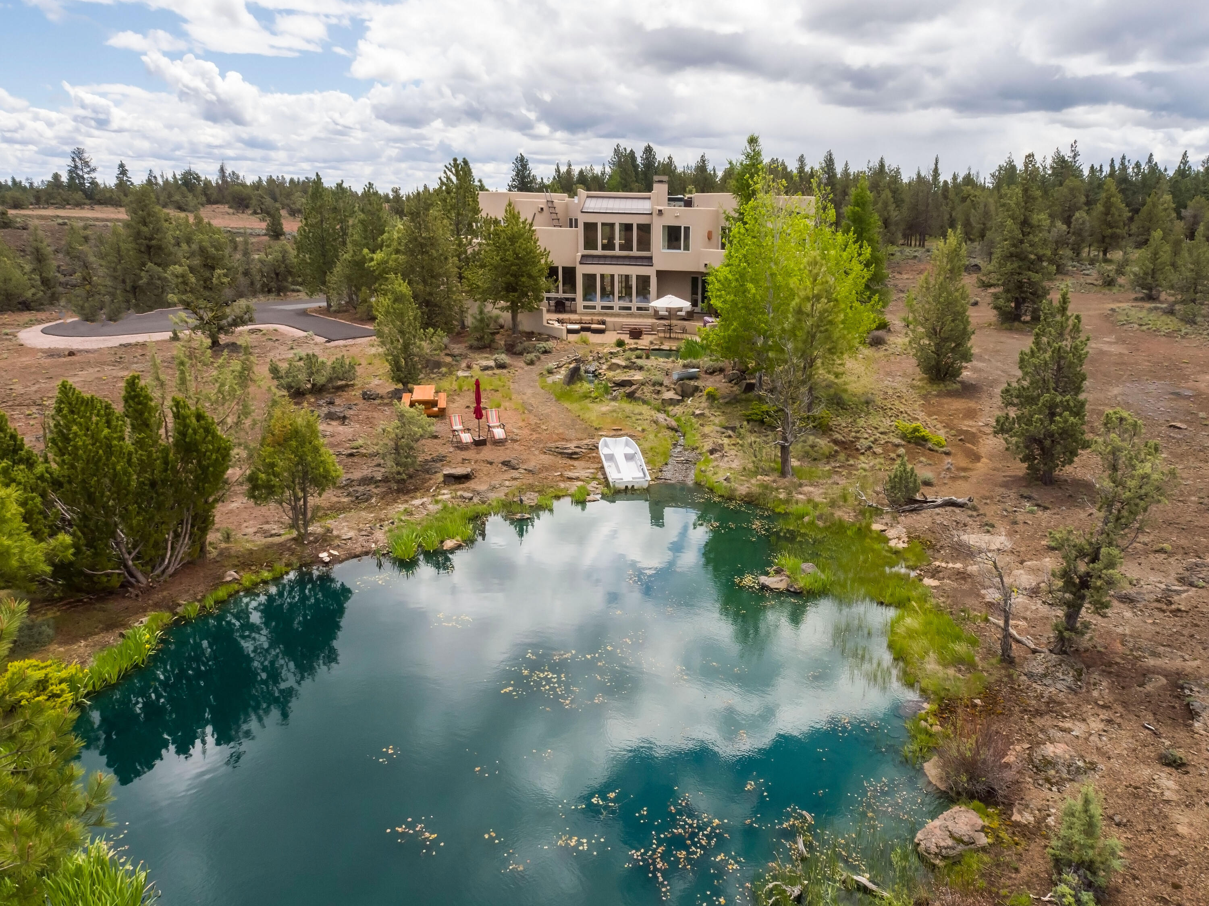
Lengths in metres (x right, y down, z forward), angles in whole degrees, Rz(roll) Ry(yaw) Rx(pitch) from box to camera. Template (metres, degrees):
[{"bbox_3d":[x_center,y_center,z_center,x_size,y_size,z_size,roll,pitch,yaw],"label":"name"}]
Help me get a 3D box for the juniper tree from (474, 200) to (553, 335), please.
[{"bbox_3d":[-5.110,-10.401,46.968,4.342,7.158,4.342,0,17,0],"label":"juniper tree"}]

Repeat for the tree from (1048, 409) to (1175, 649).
[{"bbox_3d":[10.020,1.633,16.679,2.180,5.080,2.180,0,17,0],"label":"tree"}]

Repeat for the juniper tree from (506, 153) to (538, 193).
[{"bbox_3d":[-8.088,-23.576,80.586,3.900,9.680,3.800,0,17,0],"label":"juniper tree"}]

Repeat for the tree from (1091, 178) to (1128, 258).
[{"bbox_3d":[54.214,-25.161,89.831,3.900,8.000,3.800,0,17,0],"label":"tree"}]

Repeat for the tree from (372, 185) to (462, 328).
[{"bbox_3d":[-9.873,-10.210,44.449,4.700,7.190,4.300,0,17,0],"label":"tree"}]

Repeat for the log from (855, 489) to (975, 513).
[{"bbox_3d":[9.560,1.391,25.739,3.400,0.500,0.800,0,17,0],"label":"log"}]

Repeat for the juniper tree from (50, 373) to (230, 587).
[{"bbox_3d":[-11.608,0.697,20.864,4.610,5.350,4.100,0,17,0],"label":"juniper tree"}]

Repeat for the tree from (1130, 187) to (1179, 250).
[{"bbox_3d":[62.155,-26.103,93.312,5.470,6.790,5.470,0,17,0],"label":"tree"}]

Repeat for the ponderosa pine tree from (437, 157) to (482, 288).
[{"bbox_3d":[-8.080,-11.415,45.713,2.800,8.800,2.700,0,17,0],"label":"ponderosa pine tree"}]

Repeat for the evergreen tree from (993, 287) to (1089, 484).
[{"bbox_3d":[14.073,-1.985,25.714,2.810,6.150,2.810,0,17,0],"label":"evergreen tree"}]

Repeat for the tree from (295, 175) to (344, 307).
[{"bbox_3d":[-17.655,-12.940,51.839,3.100,7.940,3.000,0,17,0],"label":"tree"}]

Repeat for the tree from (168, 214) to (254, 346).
[{"bbox_3d":[-18.972,-8.283,40.135,4.300,5.920,4.000,0,17,0],"label":"tree"}]

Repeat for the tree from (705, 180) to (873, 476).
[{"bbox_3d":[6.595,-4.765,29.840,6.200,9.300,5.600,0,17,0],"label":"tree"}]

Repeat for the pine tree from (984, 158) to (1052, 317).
[{"bbox_3d":[25.235,-12.669,49.720,4.260,9.500,4.260,0,17,0],"label":"pine tree"}]

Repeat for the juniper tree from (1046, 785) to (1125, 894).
[{"bbox_3d":[6.325,4.922,10.891,1.020,1.430,1.000,0,17,0],"label":"juniper tree"}]

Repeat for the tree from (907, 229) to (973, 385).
[{"bbox_3d":[14.191,-6.200,35.408,2.914,6.381,2.914,0,17,0],"label":"tree"}]

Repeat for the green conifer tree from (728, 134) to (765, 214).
[{"bbox_3d":[7.983,-11.877,46.129,3.432,10.578,3.432,0,17,0],"label":"green conifer tree"}]

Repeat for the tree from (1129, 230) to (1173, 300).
[{"bbox_3d":[38.902,-13.199,58.819,3.450,4.870,3.450,0,17,0],"label":"tree"}]

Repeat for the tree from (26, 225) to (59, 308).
[{"bbox_3d":[-37.819,-12.611,56.378,2.225,5.228,2.225,0,17,0],"label":"tree"}]

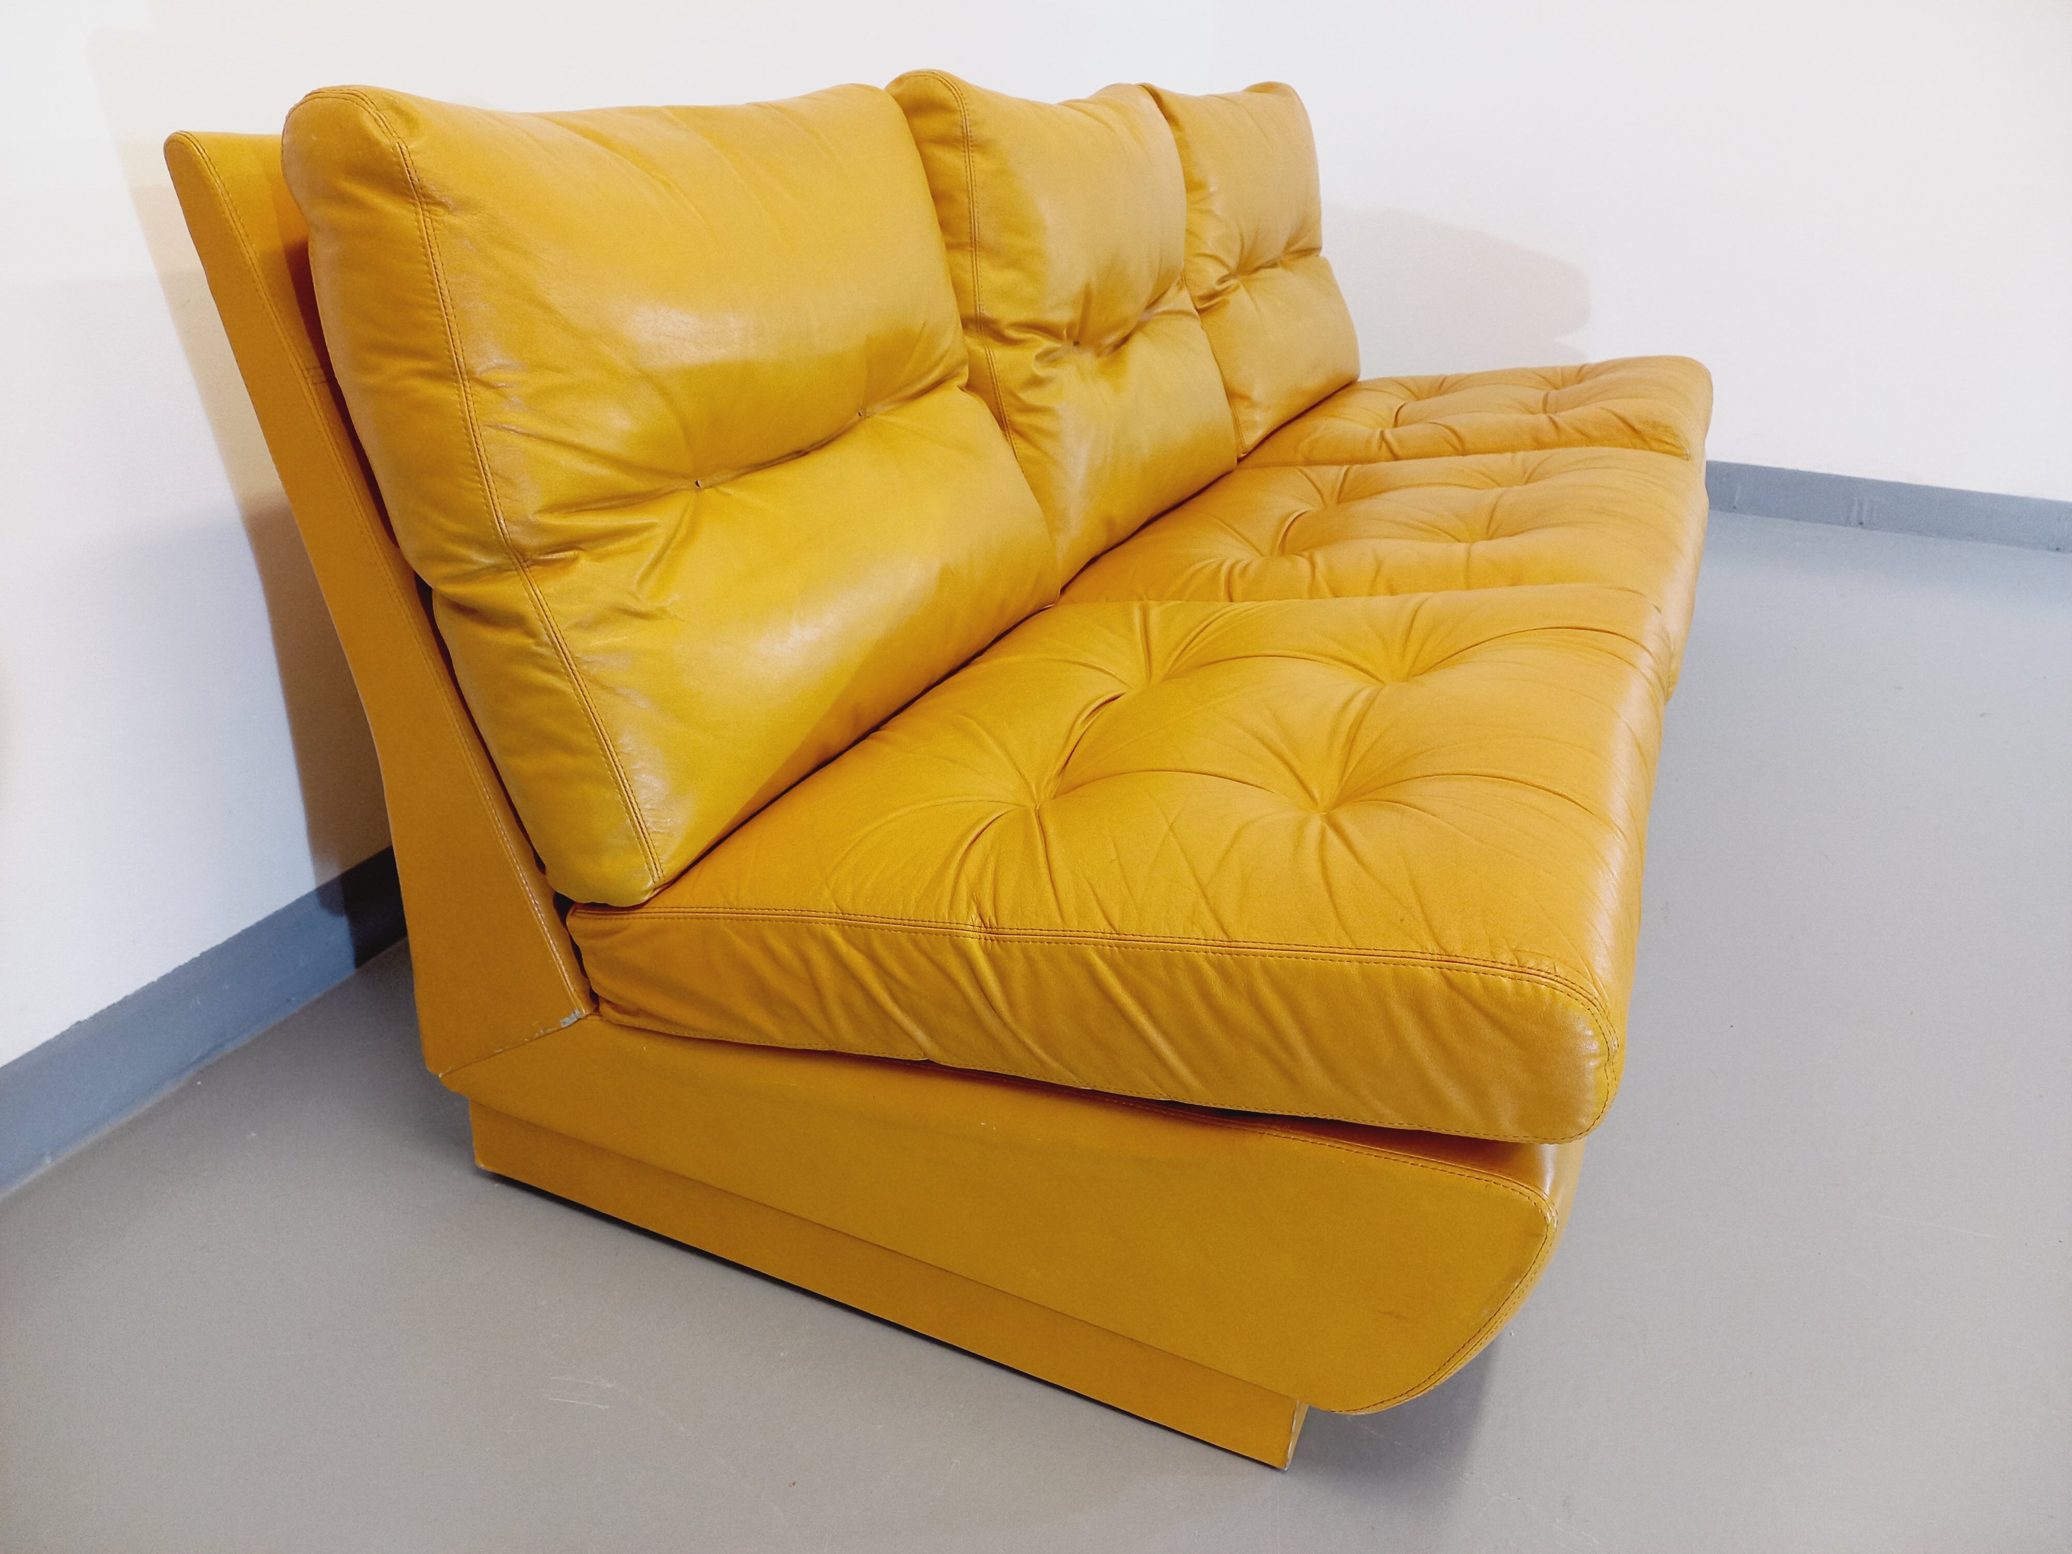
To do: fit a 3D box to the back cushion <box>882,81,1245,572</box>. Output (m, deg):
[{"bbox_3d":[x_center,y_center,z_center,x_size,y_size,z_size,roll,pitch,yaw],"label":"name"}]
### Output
[{"bbox_3d":[0.043,-0.505,1.657,0.134,0.503,0.599,-2,22,28],"label":"back cushion"}]

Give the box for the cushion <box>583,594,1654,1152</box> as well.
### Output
[{"bbox_3d":[0.109,0.017,1.126,0.671,0.117,0.612,1,24,26],"label":"cushion"}]

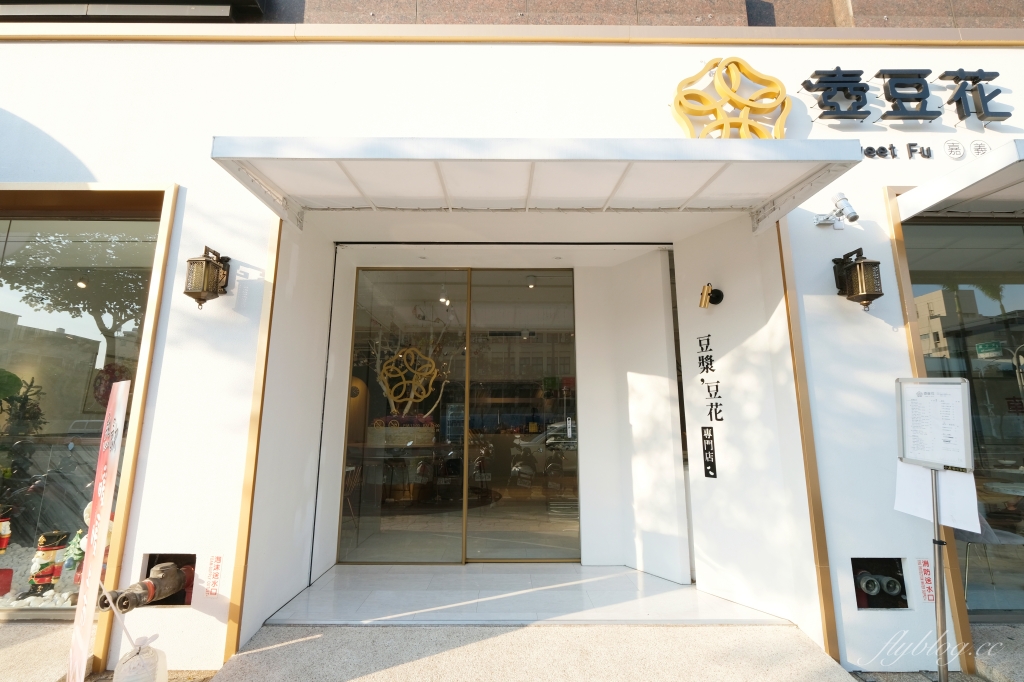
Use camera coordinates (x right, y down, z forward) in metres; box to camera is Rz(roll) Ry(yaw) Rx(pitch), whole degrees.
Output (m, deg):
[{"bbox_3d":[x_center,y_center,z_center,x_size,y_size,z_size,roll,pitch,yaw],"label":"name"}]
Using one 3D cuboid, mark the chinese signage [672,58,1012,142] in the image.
[{"bbox_3d":[2.257,-1.591,2.963,2.260,0.740,0.130,0,-10,0],"label":"chinese signage"}]

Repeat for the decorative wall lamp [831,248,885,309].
[{"bbox_3d":[2.193,-0.376,2.715,0.130,0.385,0.230,0,-10,0],"label":"decorative wall lamp"}]

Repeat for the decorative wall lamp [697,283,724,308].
[{"bbox_3d":[1.577,-0.357,3.359,0.140,0.200,0.130,8,-13,-36],"label":"decorative wall lamp"}]

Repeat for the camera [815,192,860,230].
[{"bbox_3d":[2.139,-0.837,2.802,0.200,0.220,0.220,0,-10,0],"label":"camera"}]

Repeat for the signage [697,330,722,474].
[{"bbox_3d":[1.560,0.501,3.337,0.012,1.102,0.186,8,-13,-36],"label":"signage"}]

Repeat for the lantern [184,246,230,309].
[{"bbox_3d":[-1.911,-0.382,2.696,0.130,0.385,0.230,0,-10,0],"label":"lantern"}]

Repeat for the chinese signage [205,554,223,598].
[{"bbox_3d":[-1.742,1.381,2.495,0.072,0.235,0.010,0,-10,0],"label":"chinese signage"}]

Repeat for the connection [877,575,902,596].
[{"bbox_3d":[2.241,1.450,2.525,0.100,0.105,0.120,0,-10,0],"label":"connection"}]

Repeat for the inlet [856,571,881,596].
[{"bbox_3d":[2.114,1.442,2.526,0.100,0.105,0.120,0,-10,0],"label":"inlet"}]

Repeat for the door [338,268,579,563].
[{"bbox_3d":[-0.474,0.635,4.090,2.200,2.790,0.100,0,-10,0],"label":"door"}]

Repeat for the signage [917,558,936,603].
[{"bbox_3d":[2.441,1.409,2.510,0.078,0.240,0.010,0,-10,0],"label":"signage"}]

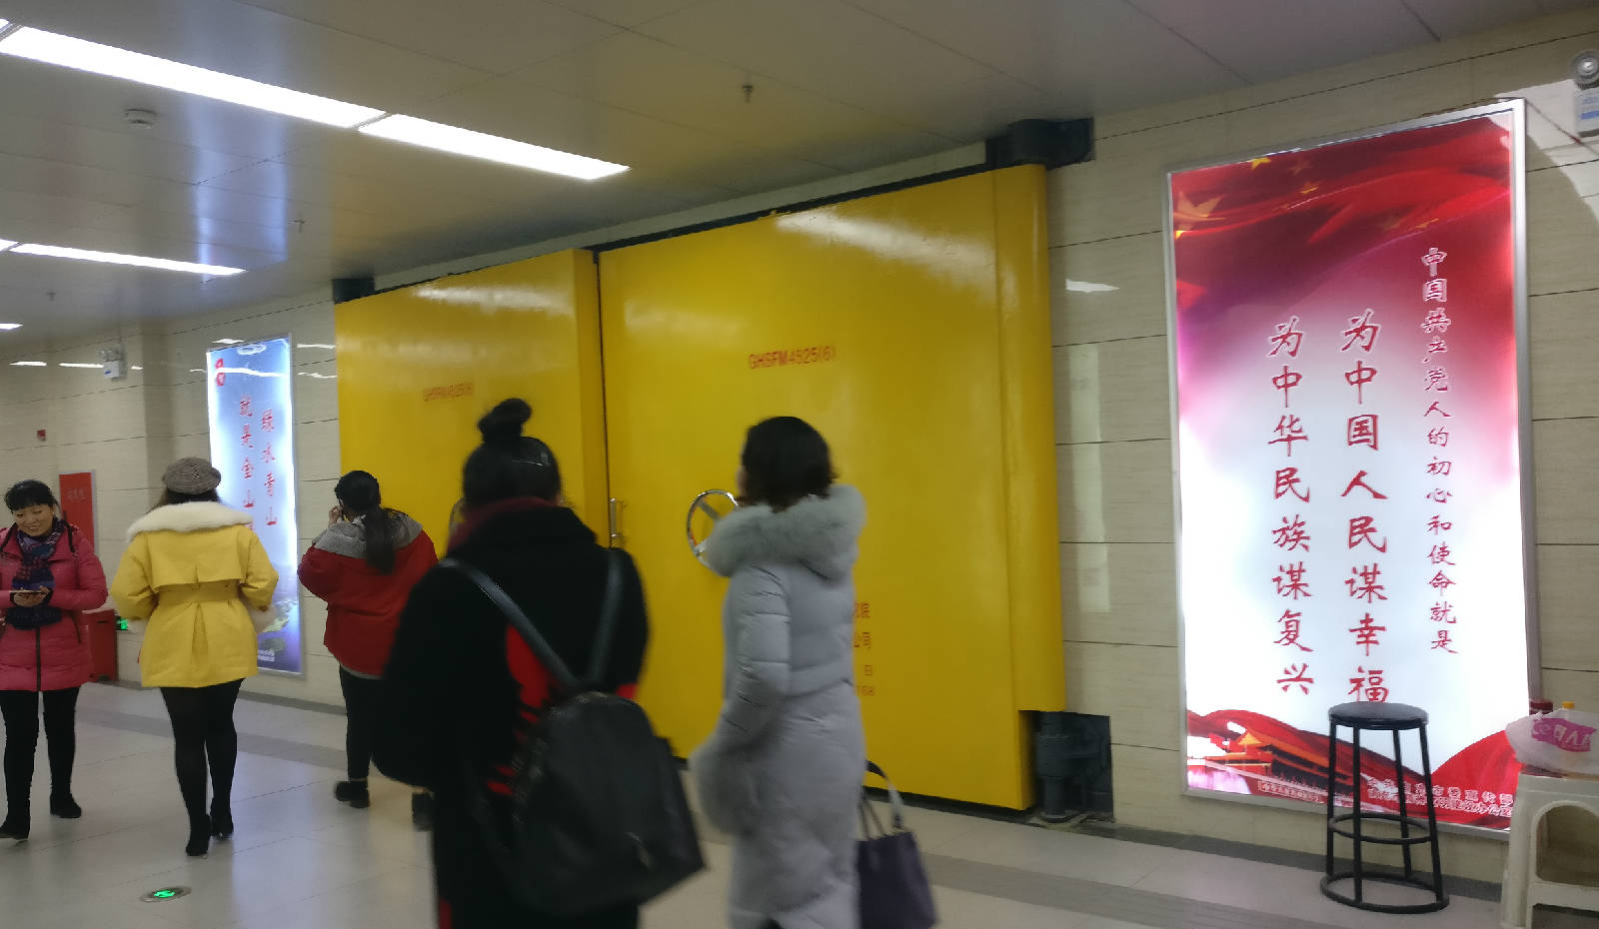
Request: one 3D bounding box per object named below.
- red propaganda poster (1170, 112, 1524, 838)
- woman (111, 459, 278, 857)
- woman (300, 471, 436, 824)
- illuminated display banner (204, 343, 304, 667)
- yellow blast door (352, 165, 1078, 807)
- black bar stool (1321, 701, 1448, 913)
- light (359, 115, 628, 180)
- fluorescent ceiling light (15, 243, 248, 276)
[{"bbox_3d":[1.935,0.043,4.587,1.190,2.360,0.100,-3,-1,38],"label":"red propaganda poster"},{"bbox_3d":[-2.501,0.770,5.345,0.660,1.581,0.450,-1,-1,-23],"label":"woman"},{"bbox_3d":[-1.902,0.790,5.753,0.540,1.526,0.500,-1,-1,-41],"label":"woman"},{"bbox_3d":[-3.860,0.300,9.188,1.190,2.340,0.100,-3,-1,38],"label":"illuminated display banner"},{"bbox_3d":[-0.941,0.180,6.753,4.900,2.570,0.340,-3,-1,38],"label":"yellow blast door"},{"bbox_3d":[1.903,1.103,4.230,0.381,0.600,0.381,-3,-1,38],"label":"black bar stool"},{"bbox_3d":[-1.236,-1.338,5.436,0.290,0.070,1.190,-3,-1,38],"label":"light"},{"bbox_3d":[-3.936,-1.218,7.593,0.290,0.070,1.190,-3,-1,38],"label":"fluorescent ceiling light"}]

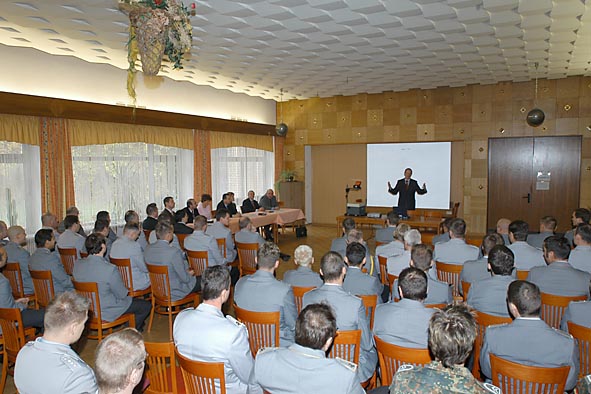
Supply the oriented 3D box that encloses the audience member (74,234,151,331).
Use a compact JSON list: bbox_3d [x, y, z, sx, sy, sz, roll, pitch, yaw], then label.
[{"bbox_3d":[-1.830,0.996,4.271,0.520,1.290,0.820,3,6,40],"label":"audience member"}]

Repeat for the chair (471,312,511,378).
[{"bbox_3d":[1.655,1.307,3.336,0.450,0.870,0.500,3,6,32],"label":"chair"}]

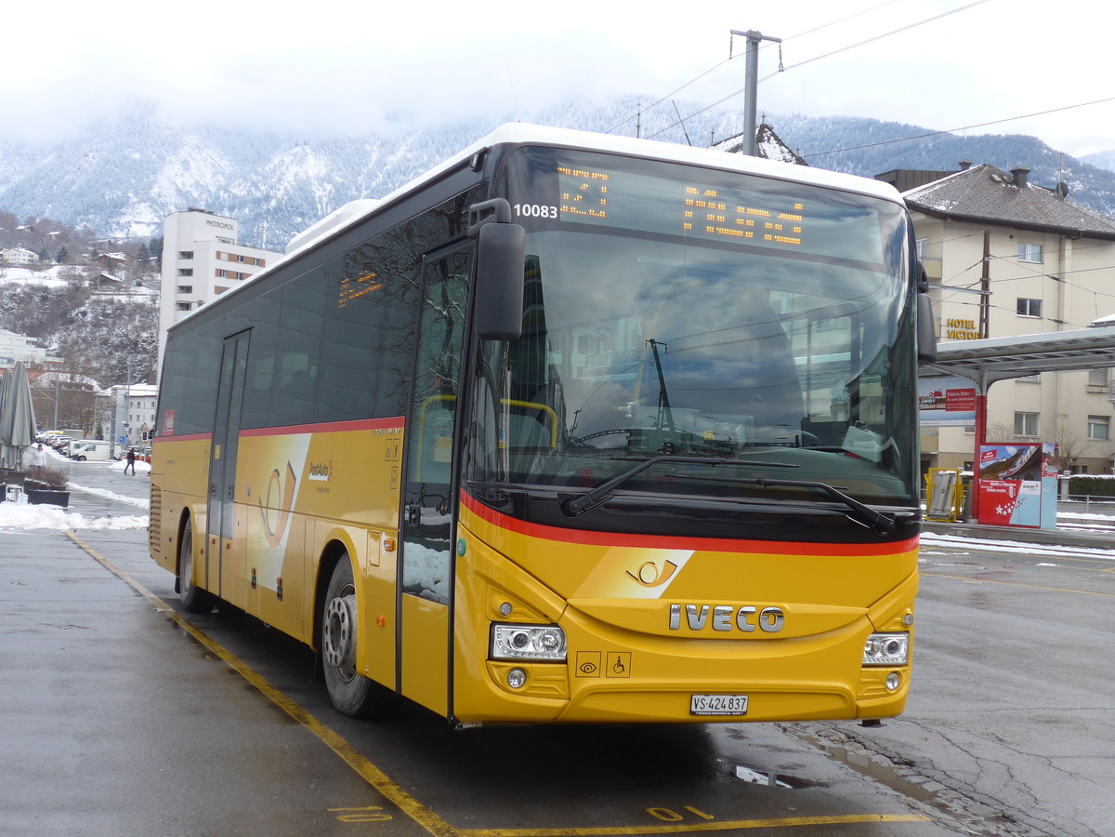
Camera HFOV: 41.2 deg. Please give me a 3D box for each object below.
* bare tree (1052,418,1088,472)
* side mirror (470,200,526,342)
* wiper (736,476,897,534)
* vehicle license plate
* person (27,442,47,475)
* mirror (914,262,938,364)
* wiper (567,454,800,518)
[{"bbox_3d":[23.172,1.576,67.000,1.800,3.200,1.800,2,-2,0],"label":"bare tree"},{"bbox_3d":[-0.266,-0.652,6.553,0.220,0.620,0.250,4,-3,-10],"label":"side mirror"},{"bbox_3d":[1.217,0.417,7.386,1.100,0.240,0.130,4,-3,-22],"label":"wiper"},{"bbox_3d":[0.787,1.380,7.169,0.310,0.090,0.020,4,-3,-22],"label":"vehicle license plate"},{"bbox_3d":[-22.323,1.975,64.000,0.550,1.730,0.380,4,-3,-30],"label":"person"},{"bbox_3d":[1.985,-0.584,8.267,0.220,0.520,0.200,5,-3,-34],"label":"mirror"},{"bbox_3d":[0.620,0.335,7.142,1.220,0.280,0.130,4,-3,-22],"label":"wiper"}]

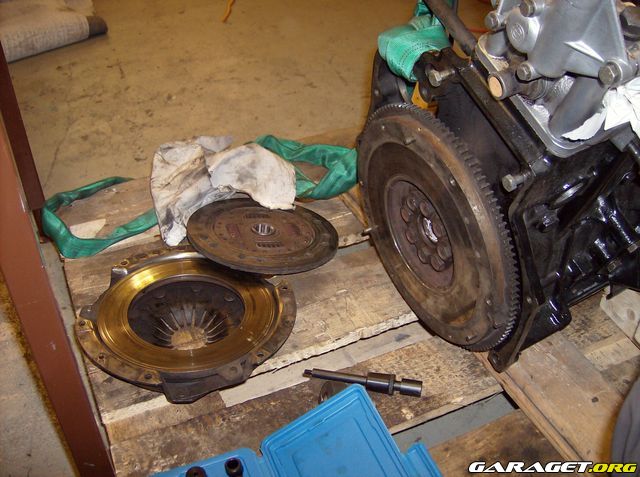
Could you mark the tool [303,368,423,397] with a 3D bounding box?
[{"bbox_3d":[0.049,0.162,0.762,0.136,0.021,0.021,6,36,7],"label":"tool"}]

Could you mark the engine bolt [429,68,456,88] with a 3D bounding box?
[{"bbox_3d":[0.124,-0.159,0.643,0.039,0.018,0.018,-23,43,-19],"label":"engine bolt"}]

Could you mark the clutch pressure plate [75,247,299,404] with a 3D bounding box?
[{"bbox_3d":[-0.161,0.093,0.822,0.266,0.045,0.266,2,36,-1],"label":"clutch pressure plate"}]

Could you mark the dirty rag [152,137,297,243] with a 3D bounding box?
[{"bbox_3d":[-0.144,-0.074,1.015,0.214,0.090,0.180,3,36,0],"label":"dirty rag"}]

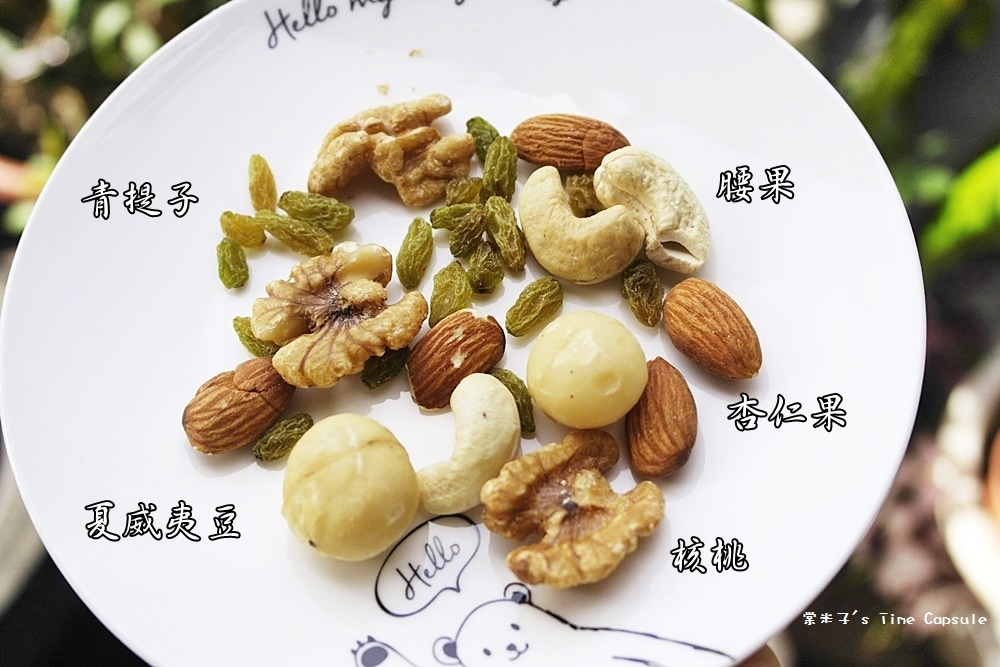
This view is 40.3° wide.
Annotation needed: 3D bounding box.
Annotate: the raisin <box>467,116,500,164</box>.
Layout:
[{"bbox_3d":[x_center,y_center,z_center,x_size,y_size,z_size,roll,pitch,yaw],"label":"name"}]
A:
[{"bbox_3d":[-0.003,-0.038,0.274,0.006,0.005,0.013,-21,63,-7],"label":"raisin"}]

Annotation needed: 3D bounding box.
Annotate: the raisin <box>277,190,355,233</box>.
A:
[{"bbox_3d":[-0.036,-0.024,0.268,0.016,0.005,0.006,19,65,13],"label":"raisin"}]

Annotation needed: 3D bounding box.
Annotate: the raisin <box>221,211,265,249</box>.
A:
[{"bbox_3d":[-0.049,-0.020,0.261,0.011,0.005,0.006,32,69,18],"label":"raisin"}]

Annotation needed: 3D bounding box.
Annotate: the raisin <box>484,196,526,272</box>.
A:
[{"bbox_3d":[0.001,-0.018,0.239,0.005,0.006,0.016,-16,63,-4],"label":"raisin"}]

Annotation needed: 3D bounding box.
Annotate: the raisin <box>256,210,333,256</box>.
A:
[{"bbox_3d":[-0.039,-0.019,0.260,0.017,0.005,0.006,26,67,16],"label":"raisin"}]

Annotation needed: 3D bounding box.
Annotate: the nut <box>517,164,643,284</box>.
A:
[{"bbox_3d":[0.012,-0.018,0.237,0.025,0.011,0.018,32,69,19],"label":"nut"}]

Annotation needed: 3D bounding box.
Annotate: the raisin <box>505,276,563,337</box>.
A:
[{"bbox_3d":[0.006,-0.005,0.249,0.007,0.006,0.014,35,70,19],"label":"raisin"}]

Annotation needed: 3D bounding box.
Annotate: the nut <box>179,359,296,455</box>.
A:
[{"bbox_3d":[-0.047,0.013,0.247,0.022,0.009,0.015,-34,65,-13],"label":"nut"}]

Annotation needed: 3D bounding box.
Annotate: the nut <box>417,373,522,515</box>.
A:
[{"bbox_3d":[-0.004,0.018,0.220,0.013,0.011,0.025,16,65,12],"label":"nut"}]

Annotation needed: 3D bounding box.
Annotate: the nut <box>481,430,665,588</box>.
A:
[{"bbox_3d":[0.012,0.029,0.232,0.030,0.014,0.024,-27,64,-10],"label":"nut"}]

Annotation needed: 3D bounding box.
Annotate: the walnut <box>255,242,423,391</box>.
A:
[{"bbox_3d":[-0.029,-0.004,0.245,0.032,0.013,0.026,-19,63,-6],"label":"walnut"}]

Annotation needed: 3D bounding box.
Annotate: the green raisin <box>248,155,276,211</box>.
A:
[{"bbox_3d":[-0.048,-0.030,0.273,0.005,0.004,0.015,-14,63,-4],"label":"green raisin"}]

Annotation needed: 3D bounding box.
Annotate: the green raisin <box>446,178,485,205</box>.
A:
[{"bbox_3d":[-0.005,-0.025,0.244,0.010,0.006,0.007,-3,63,3],"label":"green raisin"}]

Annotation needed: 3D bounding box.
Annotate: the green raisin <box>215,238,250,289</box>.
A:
[{"bbox_3d":[-0.048,-0.013,0.241,0.005,0.005,0.010,-16,63,-4],"label":"green raisin"}]

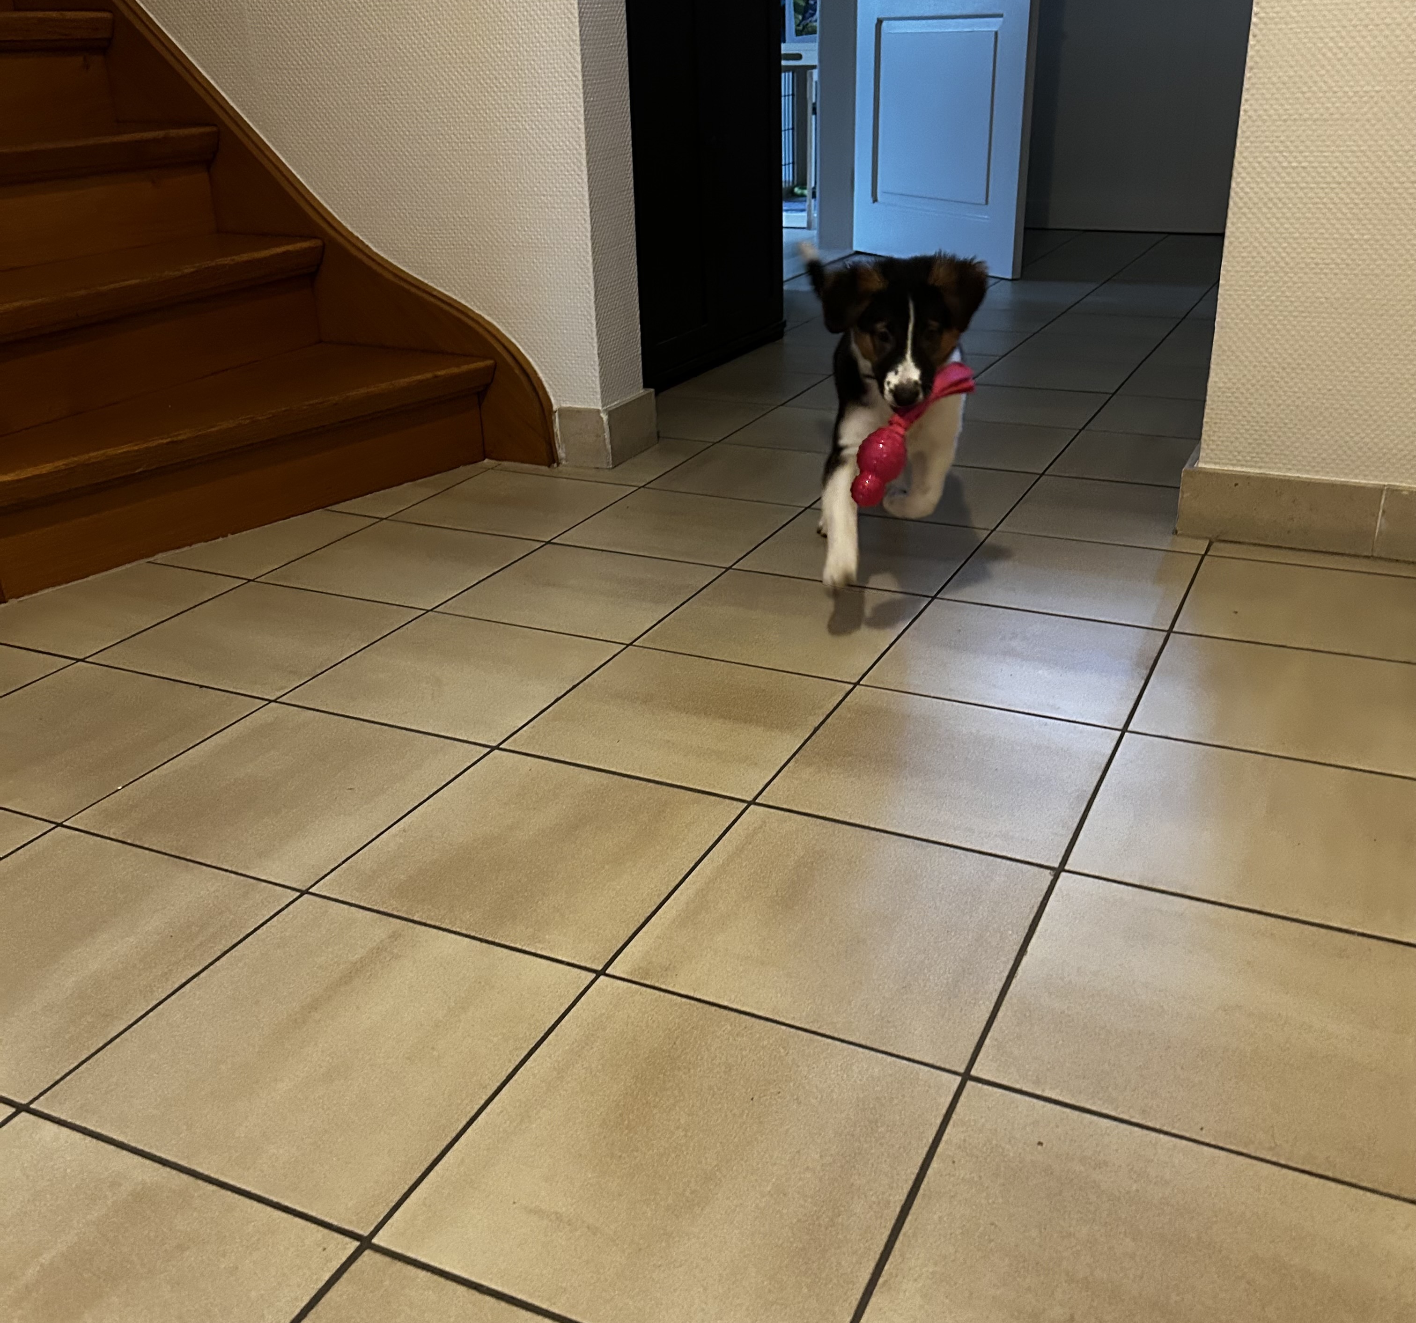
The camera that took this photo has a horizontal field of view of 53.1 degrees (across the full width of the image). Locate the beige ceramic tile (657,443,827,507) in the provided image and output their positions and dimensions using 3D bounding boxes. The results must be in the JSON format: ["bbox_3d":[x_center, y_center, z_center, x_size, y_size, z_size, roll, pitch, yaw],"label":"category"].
[{"bbox_3d":[0.089,-0.320,2.444,0.297,0.010,0.297,10,26,24],"label":"beige ceramic tile"}]

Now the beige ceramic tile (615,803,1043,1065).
[{"bbox_3d":[0.115,0.226,1.210,0.297,0.012,0.297,10,26,24],"label":"beige ceramic tile"}]

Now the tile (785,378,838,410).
[{"bbox_3d":[0.351,-0.545,2.938,0.297,0.012,0.297,10,26,24],"label":"tile"}]

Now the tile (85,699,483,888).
[{"bbox_3d":[-0.430,0.131,1.450,0.297,0.010,0.297,10,26,24],"label":"tile"}]

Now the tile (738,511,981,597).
[{"bbox_3d":[0.232,-0.161,2.074,0.297,0.010,0.297,10,26,24],"label":"tile"}]

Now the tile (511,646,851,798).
[{"bbox_3d":[-0.027,0.065,1.576,0.297,0.012,0.297,10,26,24],"label":"tile"}]

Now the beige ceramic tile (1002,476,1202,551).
[{"bbox_3d":[0.636,-0.227,2.209,0.297,0.012,0.297,10,26,24],"label":"beige ceramic tile"}]

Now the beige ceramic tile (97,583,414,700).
[{"bbox_3d":[-0.573,-0.029,1.820,0.297,0.010,0.297,10,26,24],"label":"beige ceramic tile"}]

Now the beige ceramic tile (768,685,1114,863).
[{"bbox_3d":[0.246,0.113,1.460,0.297,0.012,0.297,10,26,24],"label":"beige ceramic tile"}]

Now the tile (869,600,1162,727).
[{"bbox_3d":[0.376,-0.001,1.710,0.297,0.012,0.297,10,26,24],"label":"tile"}]

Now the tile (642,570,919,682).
[{"bbox_3d":[0.102,-0.048,1.826,0.297,0.010,0.297,10,26,24],"label":"tile"}]

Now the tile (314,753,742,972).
[{"bbox_3d":[-0.157,0.178,1.329,0.297,0.010,0.297,10,26,24],"label":"tile"}]

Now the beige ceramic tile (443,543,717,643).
[{"bbox_3d":[-0.169,-0.094,1.946,0.297,0.012,0.297,10,26,24],"label":"beige ceramic tile"}]

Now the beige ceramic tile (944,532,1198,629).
[{"bbox_3d":[0.506,-0.114,1.951,0.297,0.012,0.297,10,26,24],"label":"beige ceramic tile"}]

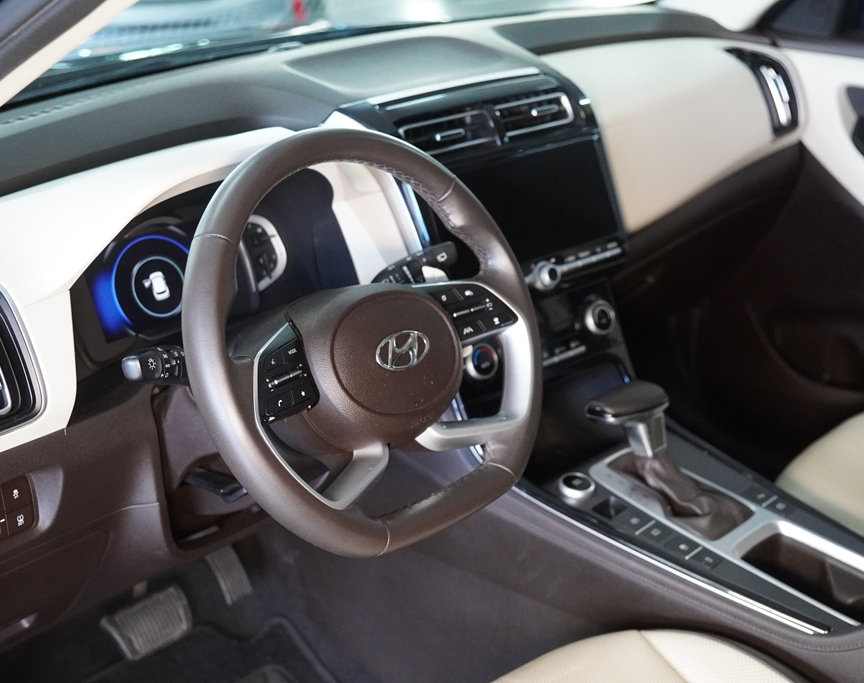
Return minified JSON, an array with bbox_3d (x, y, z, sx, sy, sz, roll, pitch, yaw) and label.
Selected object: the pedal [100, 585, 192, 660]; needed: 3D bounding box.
[{"bbox_3d":[-0.347,0.341,1.543,0.105,0.060,0.033,-22,-12,-44],"label":"pedal"}]

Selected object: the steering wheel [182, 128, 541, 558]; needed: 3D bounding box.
[{"bbox_3d":[-0.066,-0.004,1.108,0.371,0.352,0.105,-22,3,-43],"label":"steering wheel"}]

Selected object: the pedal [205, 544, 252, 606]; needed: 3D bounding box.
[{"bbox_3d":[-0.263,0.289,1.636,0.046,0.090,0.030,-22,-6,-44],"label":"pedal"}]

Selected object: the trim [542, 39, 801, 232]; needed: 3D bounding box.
[{"bbox_3d":[0.348,-0.300,1.717,0.150,0.200,0.540,18,28,38],"label":"trim"}]

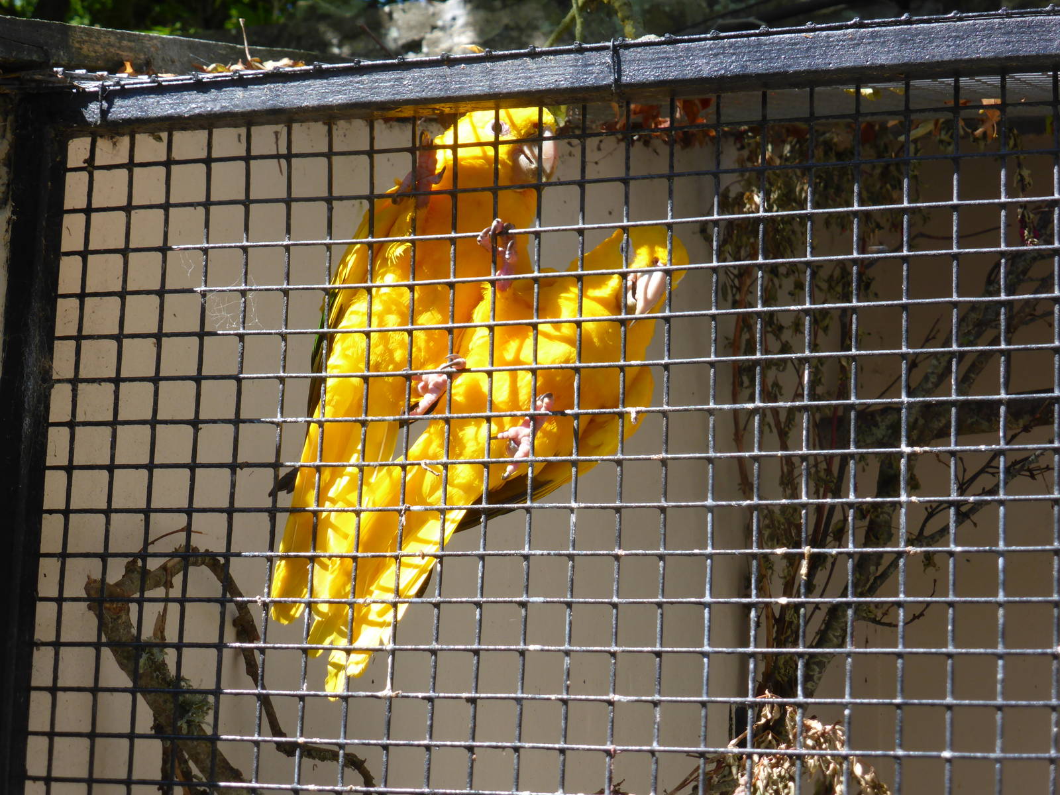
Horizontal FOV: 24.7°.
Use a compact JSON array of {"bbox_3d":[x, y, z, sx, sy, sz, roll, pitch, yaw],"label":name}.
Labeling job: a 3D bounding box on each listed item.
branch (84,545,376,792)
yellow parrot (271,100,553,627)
[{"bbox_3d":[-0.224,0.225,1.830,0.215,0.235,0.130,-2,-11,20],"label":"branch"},{"bbox_3d":[-0.078,-0.022,1.376,0.117,0.322,0.115,18,-5,3],"label":"yellow parrot"}]

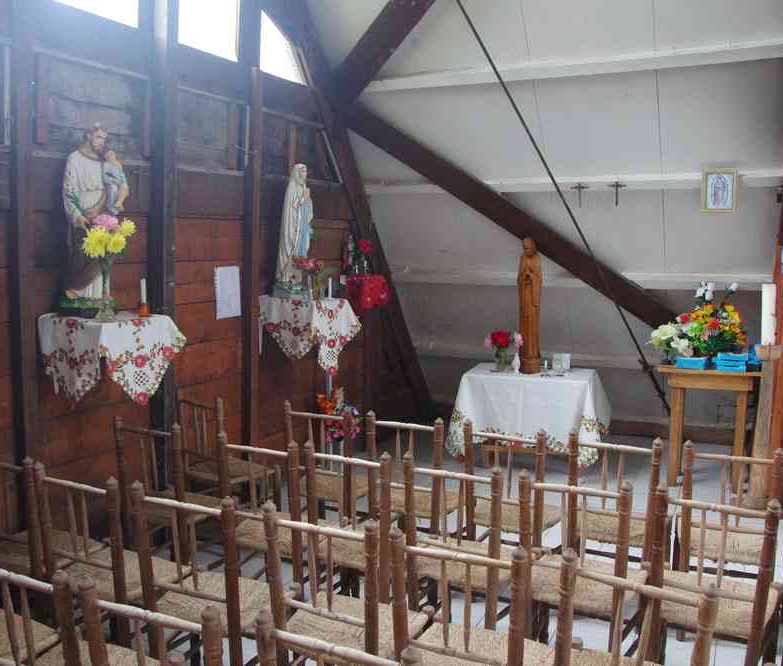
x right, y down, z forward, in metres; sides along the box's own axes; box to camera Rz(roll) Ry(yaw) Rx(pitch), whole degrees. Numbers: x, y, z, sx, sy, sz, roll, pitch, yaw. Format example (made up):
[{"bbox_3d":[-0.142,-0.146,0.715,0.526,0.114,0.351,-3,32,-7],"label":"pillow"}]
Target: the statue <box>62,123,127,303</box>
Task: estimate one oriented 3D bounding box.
[{"bbox_3d":[-1.288,-0.485,3.239,0.220,0.830,0.280,4,8,26],"label":"statue"}]

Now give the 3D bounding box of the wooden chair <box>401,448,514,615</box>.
[{"bbox_3d":[0.288,0.843,2.813,0.445,0.853,0.430,4,8,27],"label":"wooden chair"}]

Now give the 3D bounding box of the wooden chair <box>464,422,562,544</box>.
[{"bbox_3d":[0.595,0.835,3.621,0.420,0.875,0.460,4,7,28],"label":"wooden chair"}]

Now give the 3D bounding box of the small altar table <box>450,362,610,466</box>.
[{"bbox_3d":[1.058,0.625,5.701,1.120,0.640,0.700,3,7,24],"label":"small altar table"}]

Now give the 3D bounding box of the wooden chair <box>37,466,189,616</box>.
[{"bbox_3d":[-0.959,0.848,2.670,0.445,0.853,0.430,4,8,24],"label":"wooden chair"}]

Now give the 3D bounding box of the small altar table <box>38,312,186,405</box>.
[{"bbox_3d":[-1.321,0.108,3.579,0.450,0.400,0.520,4,7,26],"label":"small altar table"}]

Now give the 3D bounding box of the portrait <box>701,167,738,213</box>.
[{"bbox_3d":[2.131,-0.925,4.868,0.222,0.295,0.030,3,17,24],"label":"portrait"}]

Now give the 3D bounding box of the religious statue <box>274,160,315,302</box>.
[{"bbox_3d":[-0.595,-0.619,4.518,0.210,0.805,0.230,4,8,26],"label":"religious statue"}]

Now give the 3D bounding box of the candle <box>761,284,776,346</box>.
[{"bbox_3d":[2.453,-0.122,4.868,0.090,0.390,0.090,3,7,24],"label":"candle"}]

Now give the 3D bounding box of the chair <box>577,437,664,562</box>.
[{"bbox_3d":[0.954,0.802,3.194,0.445,0.853,0.430,3,7,21],"label":"chair"}]

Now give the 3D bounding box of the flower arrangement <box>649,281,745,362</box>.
[{"bbox_3d":[2.166,-0.065,5.277,0.610,0.570,0.380,3,7,24],"label":"flower arrangement"}]

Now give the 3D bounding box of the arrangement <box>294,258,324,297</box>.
[{"bbox_3d":[-0.472,-0.319,4.310,0.170,0.240,0.170,4,8,26],"label":"arrangement"}]

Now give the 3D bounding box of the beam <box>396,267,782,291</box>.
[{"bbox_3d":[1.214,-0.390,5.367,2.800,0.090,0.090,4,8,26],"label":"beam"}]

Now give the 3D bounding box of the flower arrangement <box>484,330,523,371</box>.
[{"bbox_3d":[0.741,0.116,4.960,0.250,0.270,0.220,4,8,26],"label":"flower arrangement"}]

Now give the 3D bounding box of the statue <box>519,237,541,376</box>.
[{"bbox_3d":[1.038,-0.210,5.652,0.170,1.030,0.165,3,7,24],"label":"statue"}]

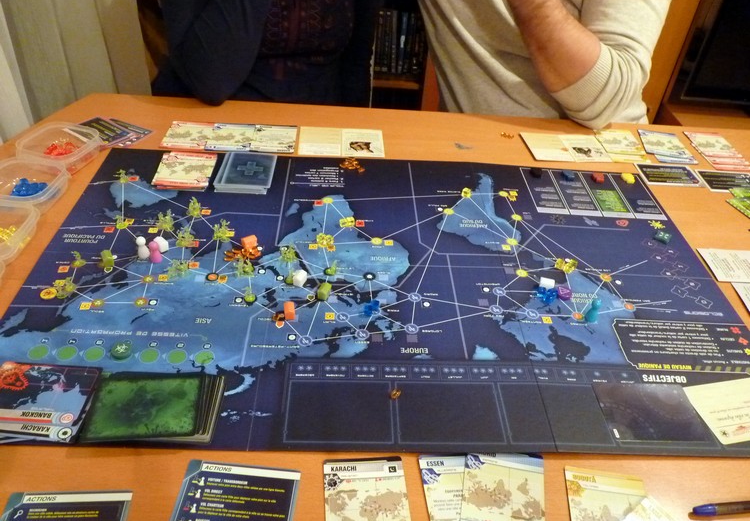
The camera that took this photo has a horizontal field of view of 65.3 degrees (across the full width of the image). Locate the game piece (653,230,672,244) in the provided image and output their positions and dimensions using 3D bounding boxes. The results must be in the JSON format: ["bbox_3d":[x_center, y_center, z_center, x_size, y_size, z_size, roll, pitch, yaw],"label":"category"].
[{"bbox_3d":[0.366,-0.029,0.744,0.017,0.006,0.011,26,43,24],"label":"game piece"}]

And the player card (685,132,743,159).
[{"bbox_3d":[0.564,-0.194,0.978,0.063,0.002,0.088,2,39,-4],"label":"player card"}]

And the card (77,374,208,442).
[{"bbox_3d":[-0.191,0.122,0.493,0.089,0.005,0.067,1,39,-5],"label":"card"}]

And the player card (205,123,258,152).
[{"bbox_3d":[-0.217,-0.186,0.884,0.064,0.002,0.088,1,39,-4],"label":"player card"}]

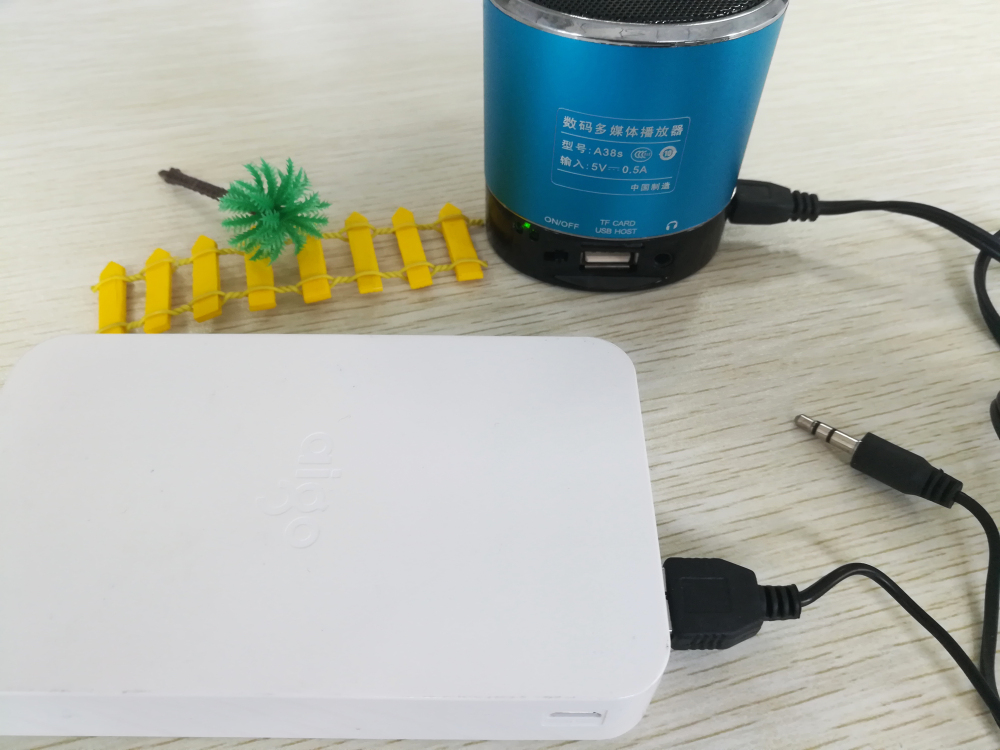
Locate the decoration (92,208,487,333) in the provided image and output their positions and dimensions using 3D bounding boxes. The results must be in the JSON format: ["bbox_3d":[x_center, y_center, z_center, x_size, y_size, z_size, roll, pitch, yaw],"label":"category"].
[{"bbox_3d":[-0.056,-0.030,0.209,0.110,0.005,0.040,-11,51,-9],"label":"decoration"}]

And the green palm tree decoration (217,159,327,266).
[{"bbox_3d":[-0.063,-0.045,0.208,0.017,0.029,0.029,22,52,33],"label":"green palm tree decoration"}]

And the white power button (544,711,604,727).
[{"bbox_3d":[0.012,0.055,0.123,0.010,0.008,0.003,0,50,0],"label":"white power button"}]

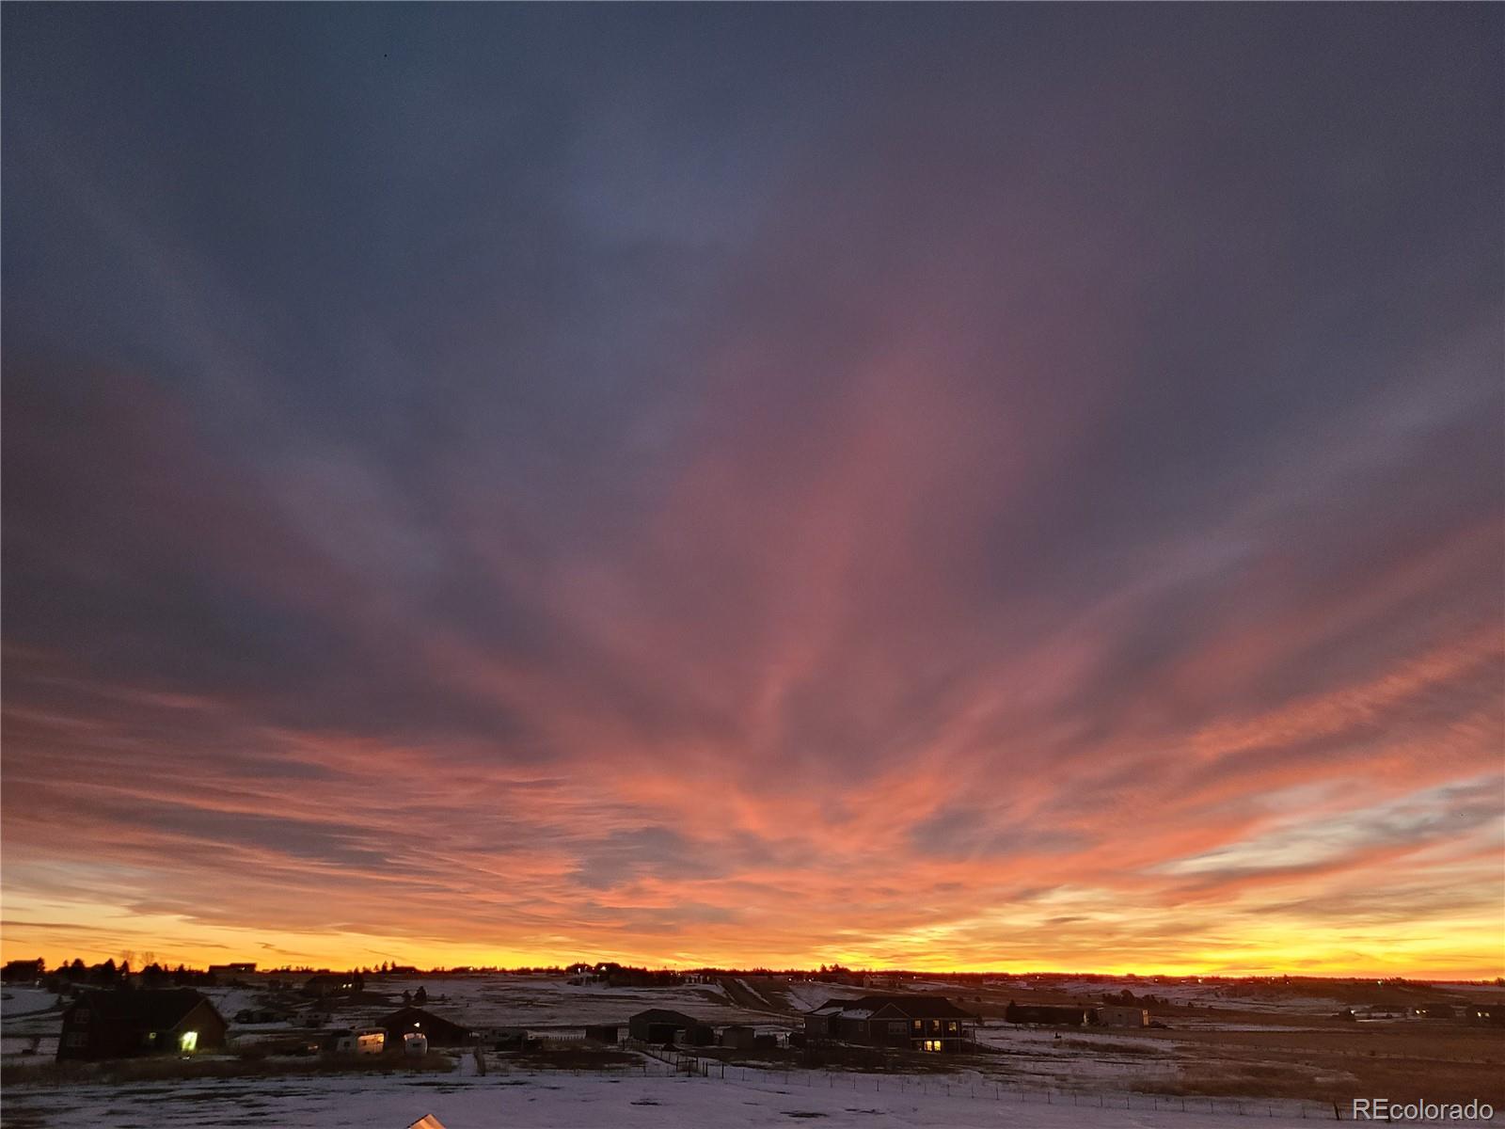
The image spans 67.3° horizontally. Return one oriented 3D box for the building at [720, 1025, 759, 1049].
[{"bbox_3d":[-1.800,66.690,159.500,4.130,2.910,4.000,-9,-22,23],"label":"building"}]

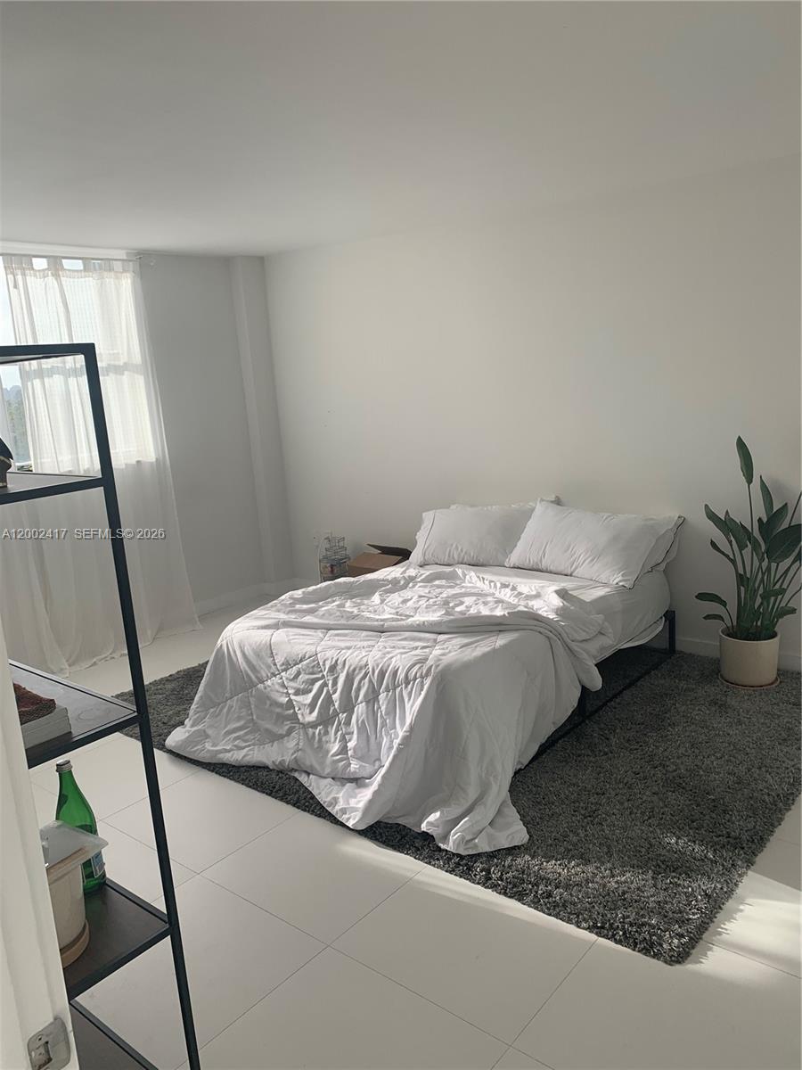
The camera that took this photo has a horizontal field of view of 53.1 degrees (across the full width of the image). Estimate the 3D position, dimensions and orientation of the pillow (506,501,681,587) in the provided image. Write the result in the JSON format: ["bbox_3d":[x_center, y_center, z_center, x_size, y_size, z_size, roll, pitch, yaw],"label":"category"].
[{"bbox_3d":[0.950,0.024,4.185,0.790,0.180,0.470,11,60,48],"label":"pillow"}]

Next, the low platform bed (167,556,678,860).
[{"bbox_3d":[0.039,0.576,3.525,1.770,0.570,1.580,5,13,39],"label":"low platform bed"}]

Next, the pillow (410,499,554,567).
[{"bbox_3d":[0.437,-0.002,4.684,0.760,0.180,0.440,-3,54,28],"label":"pillow"}]

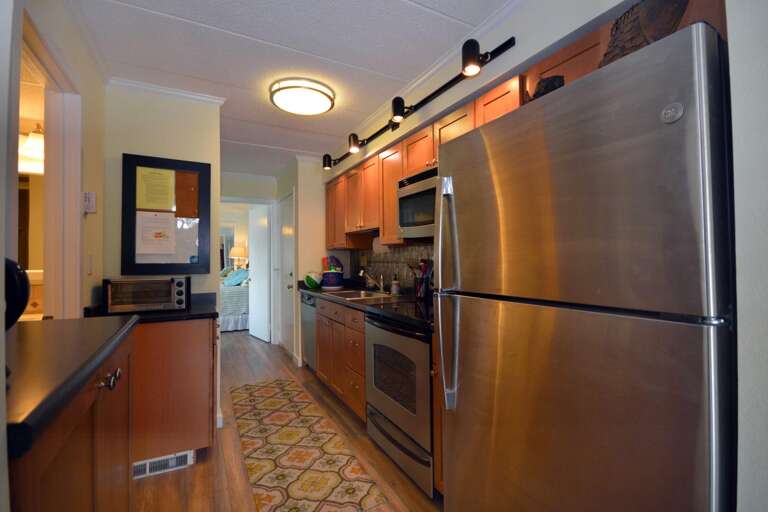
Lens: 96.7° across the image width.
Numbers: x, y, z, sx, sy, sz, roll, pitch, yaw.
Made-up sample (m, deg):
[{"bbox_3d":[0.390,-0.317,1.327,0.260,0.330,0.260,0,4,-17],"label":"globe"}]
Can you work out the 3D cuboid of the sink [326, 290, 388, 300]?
[{"bbox_3d":[-0.259,0.450,3.205,0.470,0.182,0.645,0,-1,-28],"label":"sink"}]

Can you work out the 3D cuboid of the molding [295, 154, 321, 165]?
[{"bbox_3d":[-0.878,-1.128,4.002,0.325,0.065,0.055,0,-1,-28],"label":"molding"}]

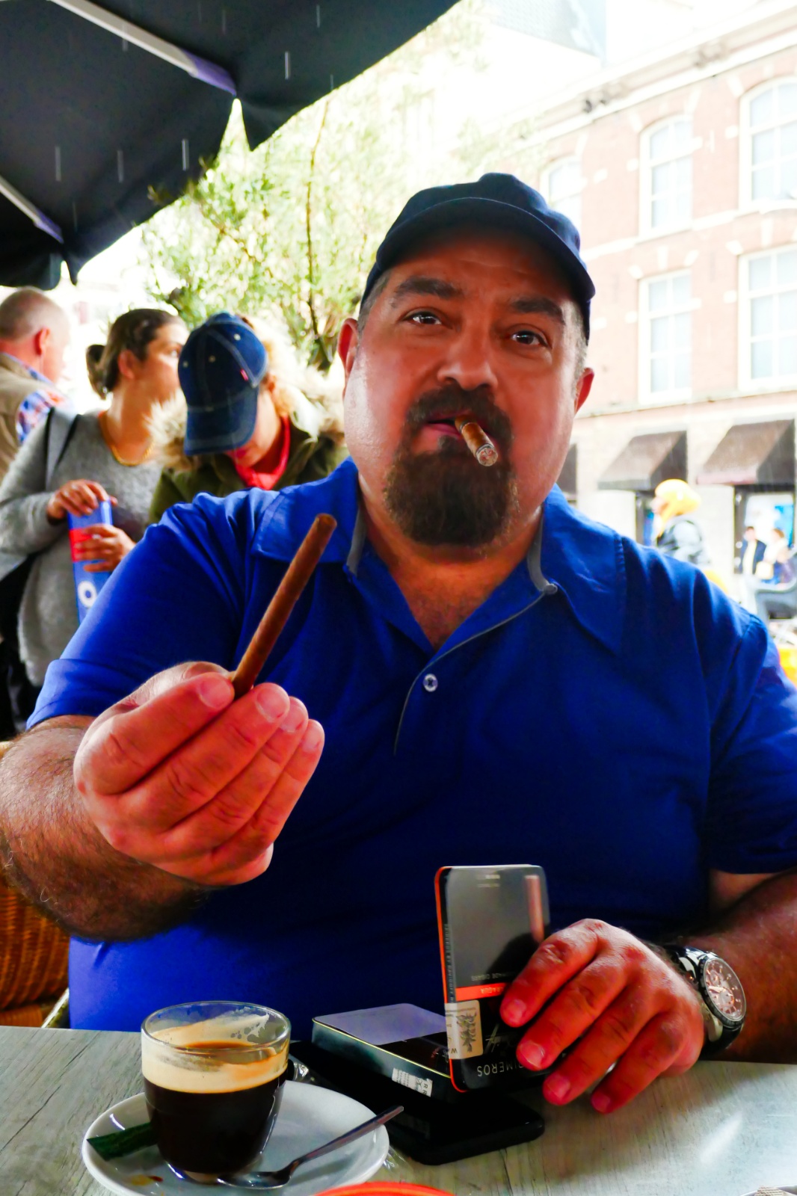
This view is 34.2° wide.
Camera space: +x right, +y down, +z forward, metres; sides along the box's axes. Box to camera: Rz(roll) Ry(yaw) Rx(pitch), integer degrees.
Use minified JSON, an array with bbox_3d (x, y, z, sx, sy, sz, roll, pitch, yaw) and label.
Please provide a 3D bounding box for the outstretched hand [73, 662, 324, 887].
[{"bbox_3d":[-0.085,0.074,0.540,0.088,0.089,0.115,-1,-19,-32],"label":"outstretched hand"}]

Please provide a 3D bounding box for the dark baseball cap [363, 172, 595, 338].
[{"bbox_3d":[0.056,-0.229,0.870,0.166,0.128,0.265,11,-4,3],"label":"dark baseball cap"}]

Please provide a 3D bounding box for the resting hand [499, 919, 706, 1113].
[{"bbox_3d":[0.100,0.209,0.660,0.122,0.084,0.085,-2,2,-44],"label":"resting hand"}]

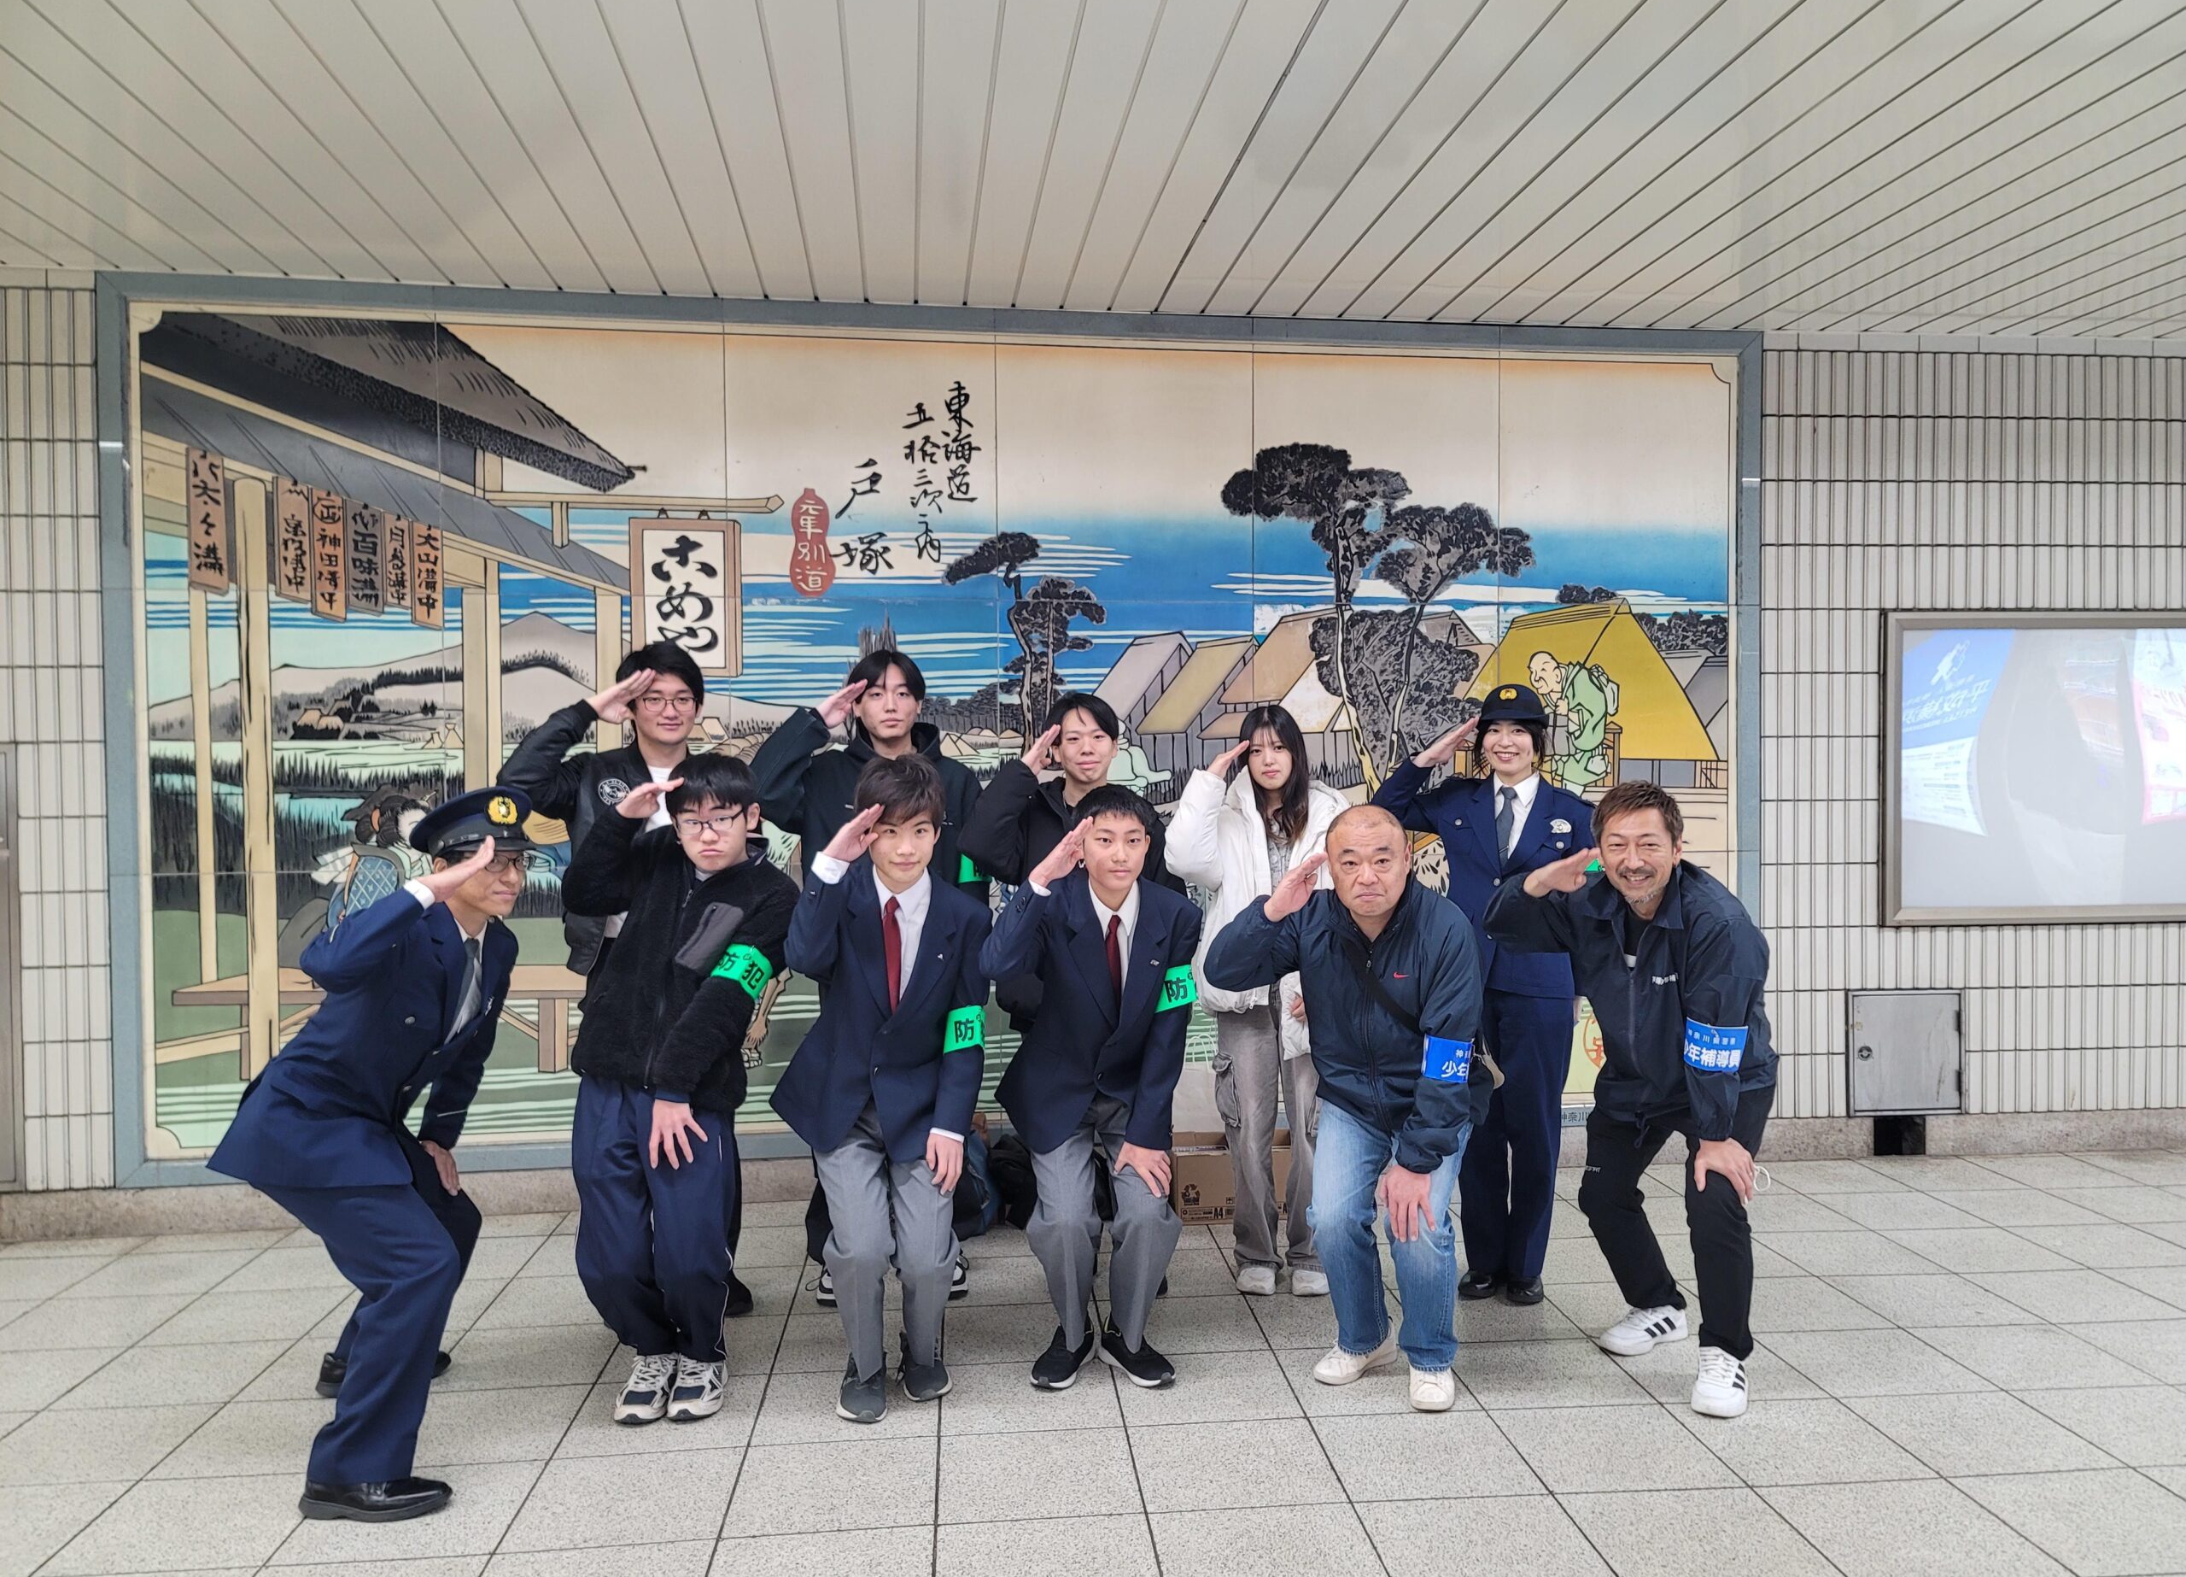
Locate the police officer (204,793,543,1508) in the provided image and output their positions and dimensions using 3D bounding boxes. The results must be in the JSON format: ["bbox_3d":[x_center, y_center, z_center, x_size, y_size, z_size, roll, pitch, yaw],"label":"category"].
[{"bbox_3d":[-1.530,0.695,3.390,0.680,1.390,0.740,0,1,2],"label":"police officer"}]

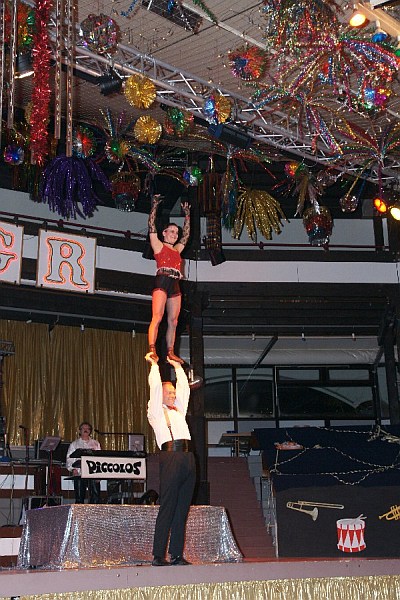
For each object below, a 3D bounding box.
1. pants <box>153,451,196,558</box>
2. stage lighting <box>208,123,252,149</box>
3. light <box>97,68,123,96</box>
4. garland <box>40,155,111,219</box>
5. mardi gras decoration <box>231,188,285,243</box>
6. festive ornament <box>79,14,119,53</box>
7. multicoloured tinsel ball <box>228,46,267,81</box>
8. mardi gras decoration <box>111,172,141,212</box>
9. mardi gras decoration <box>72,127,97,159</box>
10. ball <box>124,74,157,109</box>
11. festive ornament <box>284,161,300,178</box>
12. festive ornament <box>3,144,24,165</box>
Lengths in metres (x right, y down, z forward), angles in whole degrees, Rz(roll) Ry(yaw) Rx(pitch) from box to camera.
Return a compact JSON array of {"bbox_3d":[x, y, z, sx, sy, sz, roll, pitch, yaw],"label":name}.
[{"bbox_3d":[-0.247,1.982,7.250,0.340,1.040,0.390,-13,-19,37],"label":"pants"},{"bbox_3d":[0.334,-1.799,8.200,0.450,0.250,0.230,7,-17,-29],"label":"stage lighting"},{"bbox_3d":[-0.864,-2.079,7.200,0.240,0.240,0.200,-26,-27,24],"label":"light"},{"bbox_3d":[-1.179,-1.065,7.100,0.620,0.580,0.580,-1,-15,0],"label":"garland"},{"bbox_3d":[0.651,-0.924,8.200,0.580,0.560,0.540,-1,-15,0],"label":"mardi gras decoration"},{"bbox_3d":[-0.844,-2.230,6.300,0.320,0.330,0.310,-1,-15,0],"label":"festive ornament"},{"bbox_3d":[0.418,-2.081,6.600,0.320,0.300,0.310,-1,-17,0],"label":"multicoloured tinsel ball"},{"bbox_3d":[-0.914,-1.331,9.200,0.330,0.480,0.330,-1,-17,0],"label":"mardi gras decoration"},{"bbox_3d":[-1.119,-1.512,7.200,0.280,0.300,0.270,-1,-15,0],"label":"mardi gras decoration"},{"bbox_3d":[-0.563,-1.974,7.100,0.310,0.310,0.310,-1,-17,0],"label":"ball"},{"bbox_3d":[1.339,-1.879,10.800,0.250,0.250,0.250,-1,-17,0],"label":"festive ornament"},{"bbox_3d":[-2.431,-1.901,9.800,0.260,0.260,0.260,-1,-17,0],"label":"festive ornament"}]

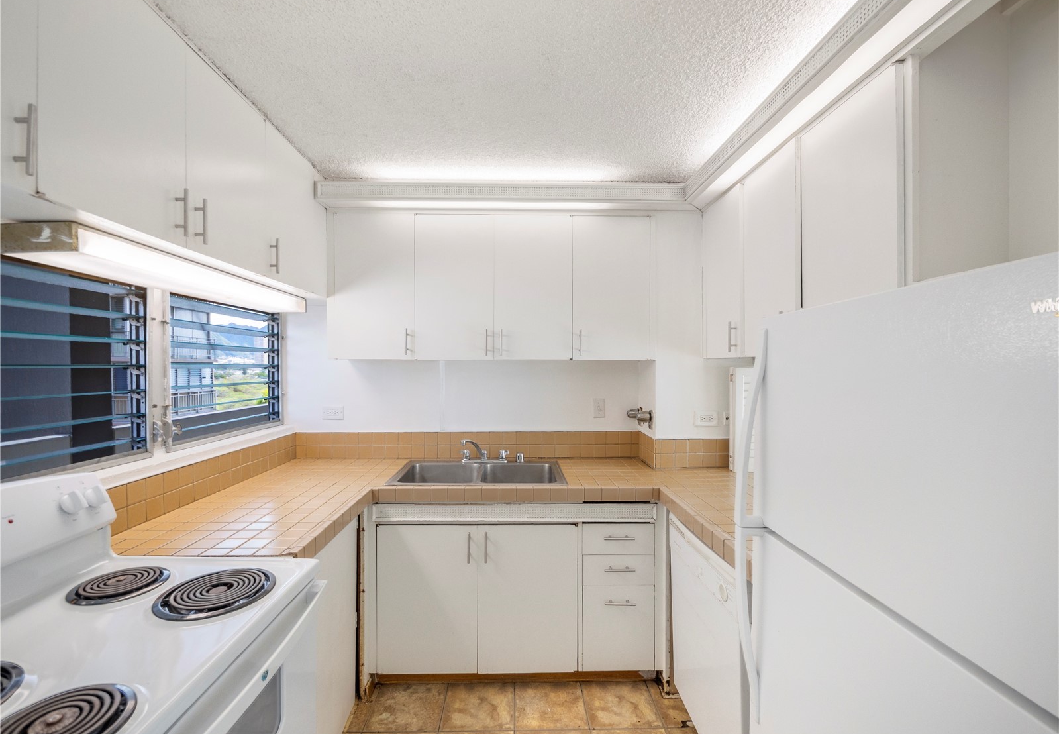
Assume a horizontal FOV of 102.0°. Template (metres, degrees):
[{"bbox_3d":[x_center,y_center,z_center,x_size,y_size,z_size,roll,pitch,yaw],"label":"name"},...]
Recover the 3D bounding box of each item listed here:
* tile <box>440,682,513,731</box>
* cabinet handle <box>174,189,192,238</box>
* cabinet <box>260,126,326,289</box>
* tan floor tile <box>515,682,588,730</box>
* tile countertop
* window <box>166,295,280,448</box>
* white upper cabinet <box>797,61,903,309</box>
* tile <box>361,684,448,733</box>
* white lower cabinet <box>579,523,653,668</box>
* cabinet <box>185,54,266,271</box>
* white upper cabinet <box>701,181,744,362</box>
[{"bbox_3d":[-0.216,1.472,1.855,0.306,0.010,0.270,0,0,-2],"label":"tile"},{"bbox_3d":[-1.045,-0.462,1.285,0.037,0.143,0.013,0,0,-2],"label":"cabinet handle"},{"bbox_3d":[-1.232,-0.664,1.965,0.349,0.608,0.546,0,0,-2],"label":"cabinet"},{"bbox_3d":[0.089,1.472,1.860,0.306,0.010,0.270,0,0,-2],"label":"tan floor tile"},{"bbox_3d":[-0.085,0.578,1.900,2.580,0.060,1.380,0,0,-2],"label":"tile countertop"},{"bbox_3d":[-1.427,0.004,2.054,0.060,0.658,0.825,0,0,-2],"label":"window"},{"bbox_3d":[1.111,-0.450,1.341,0.260,0.750,0.405,0,0,-2],"label":"white upper cabinet"},{"bbox_3d":[-0.524,1.474,1.869,0.305,0.013,0.288,0,0,-2],"label":"tile"},{"bbox_3d":[0.398,1.056,2.240,0.337,0.677,0.540,0,0,-2],"label":"white lower cabinet"},{"bbox_3d":[-1.215,-0.664,1.489,0.349,0.608,0.408,0,0,-2],"label":"cabinet"},{"bbox_3d":[1.080,-0.436,2.118,0.283,0.779,0.418,0,0,-2],"label":"white upper cabinet"}]

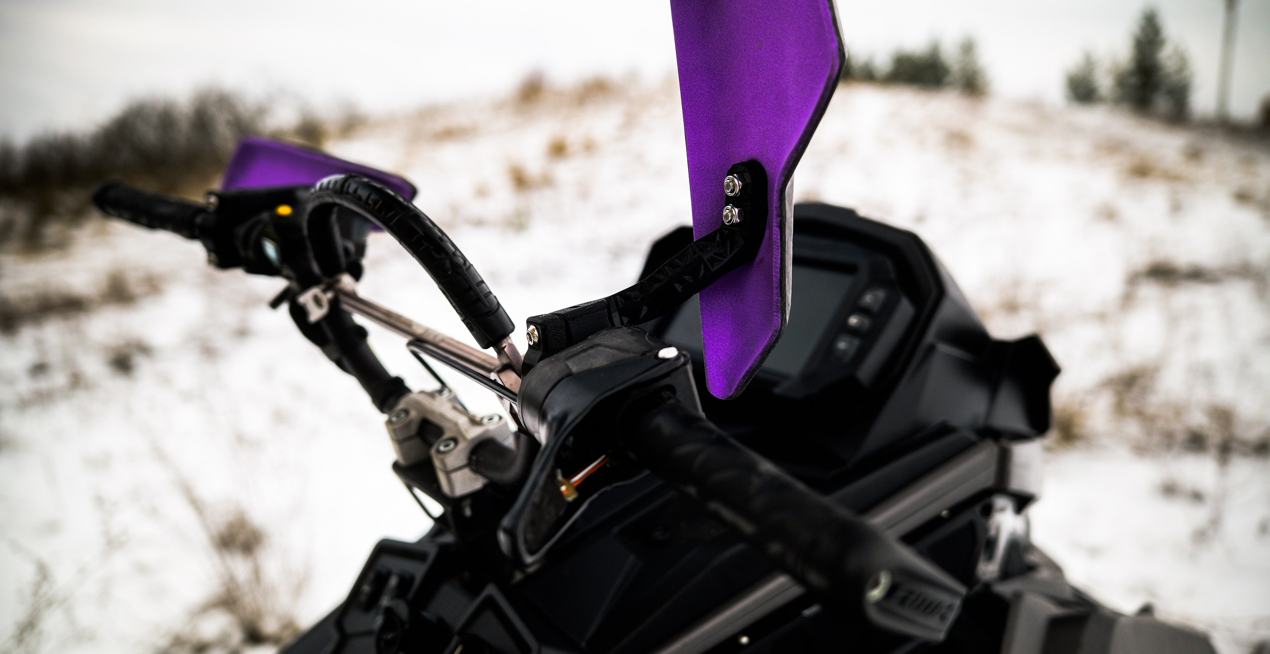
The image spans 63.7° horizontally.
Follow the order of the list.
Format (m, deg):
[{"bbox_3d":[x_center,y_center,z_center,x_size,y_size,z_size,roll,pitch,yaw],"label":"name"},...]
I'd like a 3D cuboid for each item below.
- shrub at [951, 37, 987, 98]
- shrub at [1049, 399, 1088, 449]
[{"bbox_3d":[11.457,-8.904,35.000,1.290,2.035,1.290,3,8,18],"label":"shrub"},{"bbox_3d":[1.863,0.416,4.400,0.171,0.213,0.171,3,9,23],"label":"shrub"}]

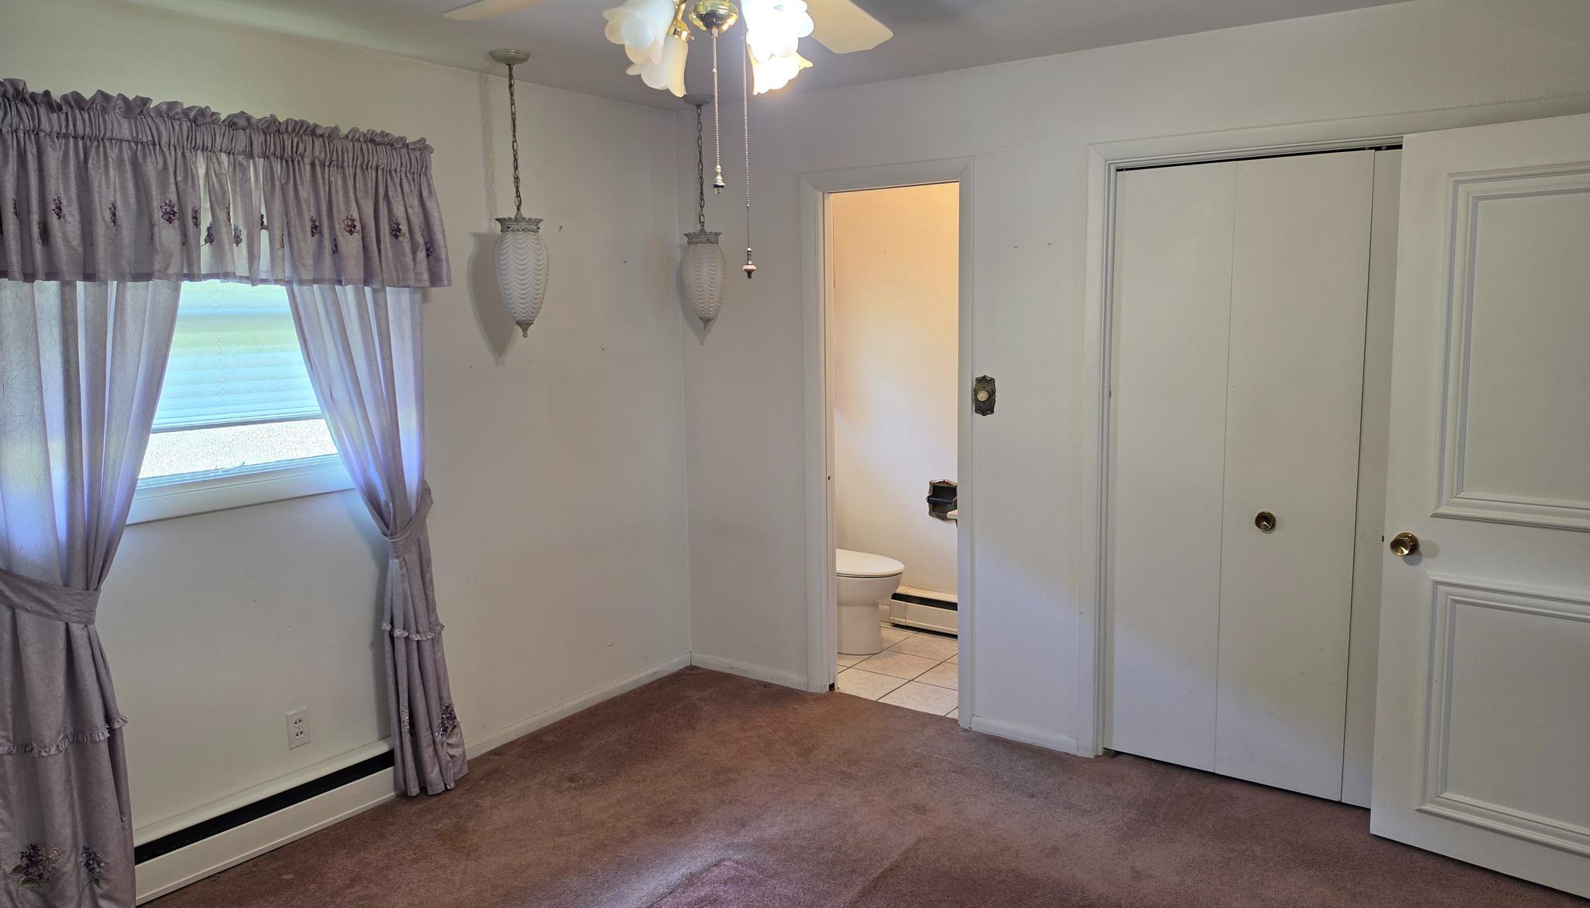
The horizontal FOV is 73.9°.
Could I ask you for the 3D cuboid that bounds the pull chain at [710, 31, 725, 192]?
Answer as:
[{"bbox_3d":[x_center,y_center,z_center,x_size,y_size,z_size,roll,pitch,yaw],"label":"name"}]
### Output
[{"bbox_3d":[-0.142,-0.628,1.939,0.022,0.289,0.022,-1,8,0],"label":"pull chain"}]

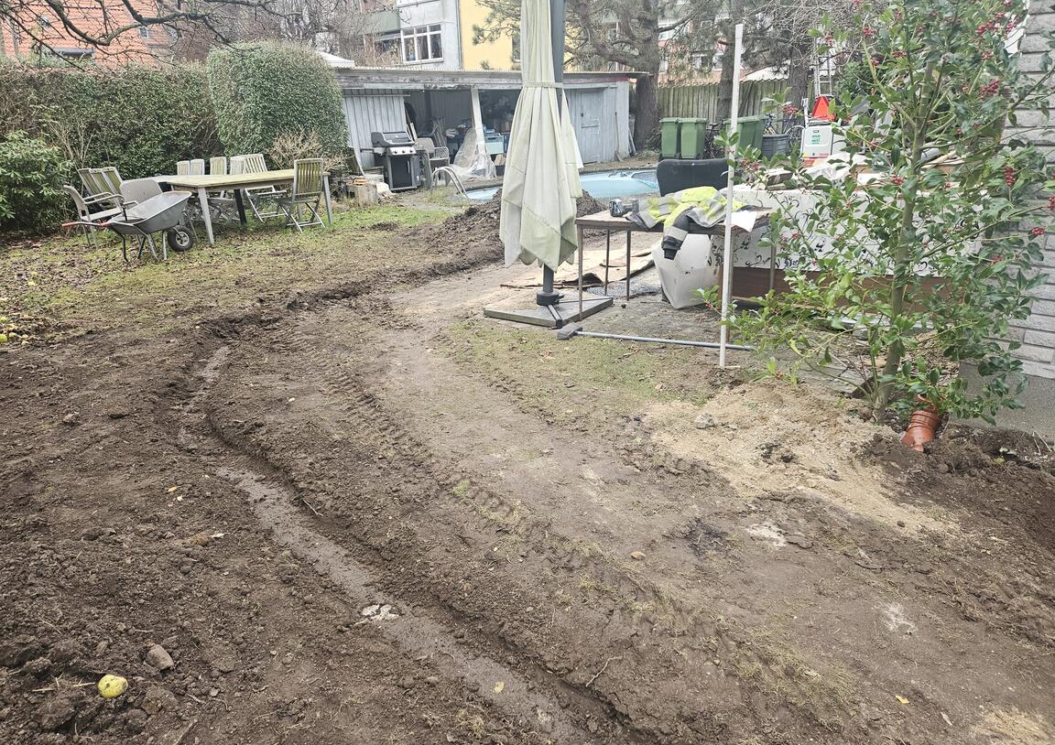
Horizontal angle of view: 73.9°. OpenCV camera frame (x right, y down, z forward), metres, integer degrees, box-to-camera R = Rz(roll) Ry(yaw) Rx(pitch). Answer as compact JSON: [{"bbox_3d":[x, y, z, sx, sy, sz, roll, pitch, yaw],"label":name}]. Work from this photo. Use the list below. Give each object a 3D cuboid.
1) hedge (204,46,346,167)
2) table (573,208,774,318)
[{"bbox_3d":[-5.147,-5.341,14.659,2.550,2.900,1.900,-8,22,-17],"label":"hedge"},{"bbox_3d":[1.073,-0.745,5.095,1.160,0.750,0.720,12,25,32],"label":"table"}]

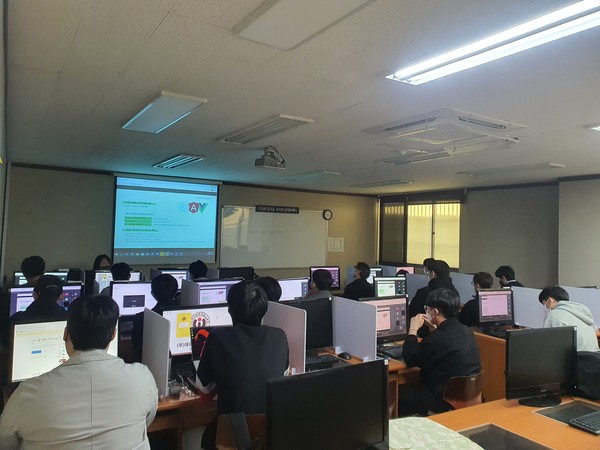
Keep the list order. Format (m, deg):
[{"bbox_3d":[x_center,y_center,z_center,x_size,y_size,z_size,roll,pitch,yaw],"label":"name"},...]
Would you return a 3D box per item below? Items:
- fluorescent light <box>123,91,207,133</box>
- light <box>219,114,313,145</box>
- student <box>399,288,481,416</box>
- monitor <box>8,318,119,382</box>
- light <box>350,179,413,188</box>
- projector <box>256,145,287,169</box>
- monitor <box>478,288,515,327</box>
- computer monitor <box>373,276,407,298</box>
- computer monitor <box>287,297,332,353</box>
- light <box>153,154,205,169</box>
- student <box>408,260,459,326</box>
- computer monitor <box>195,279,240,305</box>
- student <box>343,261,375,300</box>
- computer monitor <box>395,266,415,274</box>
[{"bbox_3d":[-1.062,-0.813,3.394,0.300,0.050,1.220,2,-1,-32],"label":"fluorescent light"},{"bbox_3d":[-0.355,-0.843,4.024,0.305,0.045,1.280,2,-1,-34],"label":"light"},{"bbox_3d":[0.928,1.045,3.026,0.480,1.260,0.650,2,-1,-45],"label":"student"},{"bbox_3d":[-1.220,0.703,2.370,0.515,0.420,0.190,2,-1,-32],"label":"monitor"},{"bbox_3d":[1.412,-0.690,7.772,0.310,0.050,1.240,2,-1,-32],"label":"light"},{"bbox_3d":[-0.309,-0.682,4.629,0.280,0.230,0.250,2,-1,-32],"label":"projector"},{"bbox_3d":[1.755,0.794,4.139,0.510,0.395,0.190,2,-1,-28],"label":"monitor"},{"bbox_3d":[1.038,0.820,5.306,0.515,0.420,0.190,2,-1,-32],"label":"computer monitor"},{"bbox_3d":[0.013,0.747,3.302,0.515,0.420,0.190,2,-1,-32],"label":"computer monitor"},{"bbox_3d":[-1.594,-0.808,5.830,0.300,0.050,1.240,2,-1,-32],"label":"light"},{"bbox_3d":[1.357,1.033,4.821,0.520,1.350,0.720,2,-1,-26],"label":"student"},{"bbox_3d":[-0.800,0.737,4.453,0.510,0.395,0.190,2,-1,-35],"label":"computer monitor"},{"bbox_3d":[0.683,1.066,5.778,0.500,1.270,0.720,2,-1,-40],"label":"student"},{"bbox_3d":[1.711,0.902,7.519,0.540,0.410,0.200,2,-1,-33],"label":"computer monitor"}]

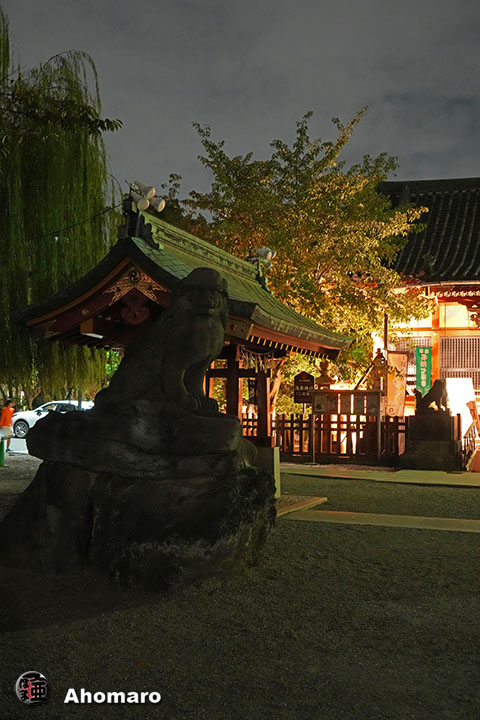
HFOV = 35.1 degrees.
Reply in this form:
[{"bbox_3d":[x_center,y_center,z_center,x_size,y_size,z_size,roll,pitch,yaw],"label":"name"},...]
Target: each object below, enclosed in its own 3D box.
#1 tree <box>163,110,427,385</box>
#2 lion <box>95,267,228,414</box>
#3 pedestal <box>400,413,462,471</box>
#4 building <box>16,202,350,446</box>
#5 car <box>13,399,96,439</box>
[{"bbox_3d":[1.750,-1.912,20.427,6.500,9.100,6.200,0,-3,0],"label":"tree"},{"bbox_3d":[-0.740,-0.173,7.269,1.140,1.400,0.620,-2,-3,27],"label":"lion"},{"bbox_3d":[4.250,1.726,16.633,1.280,1.250,1.150,-1,-3,20],"label":"pedestal"},{"bbox_3d":[-0.430,-0.033,11.311,3.250,3.600,4.600,-1,-3,20],"label":"building"},{"bbox_3d":[-7.900,2.492,32.915,4.500,1.640,1.820,-1,-3,10],"label":"car"}]

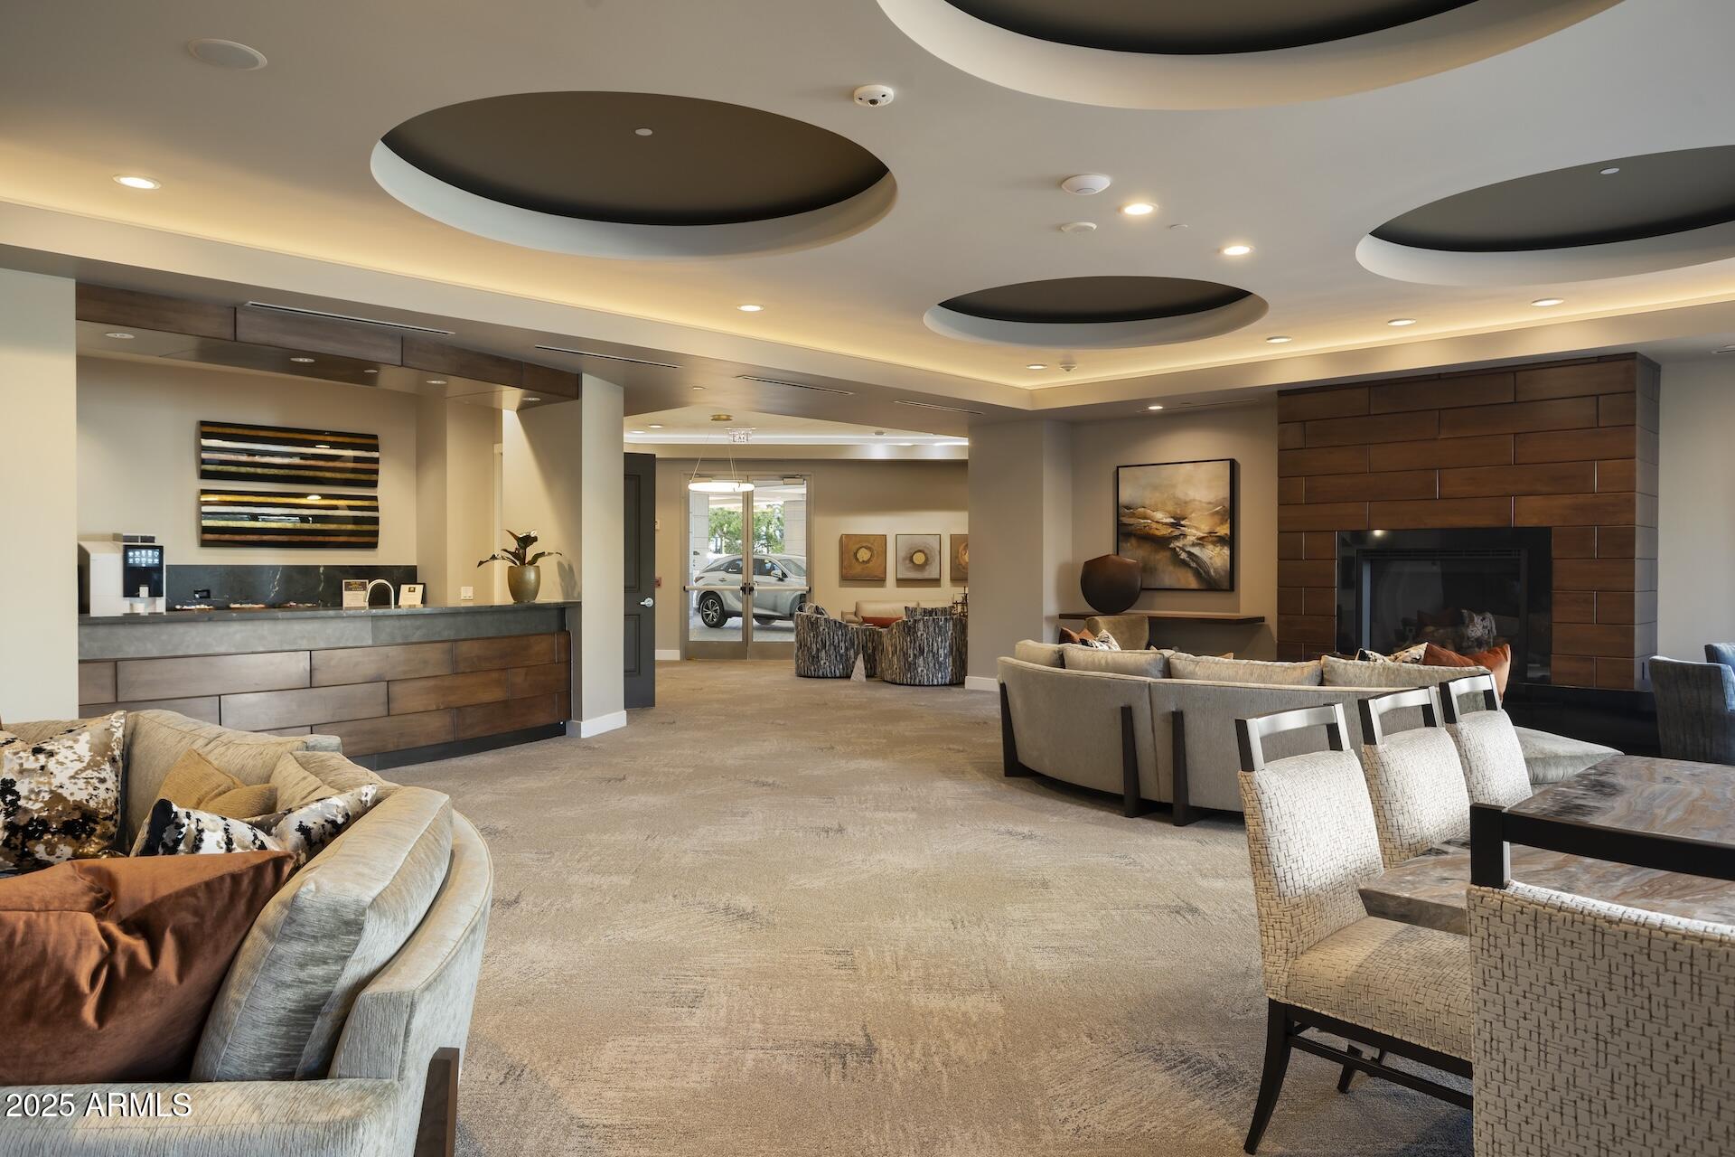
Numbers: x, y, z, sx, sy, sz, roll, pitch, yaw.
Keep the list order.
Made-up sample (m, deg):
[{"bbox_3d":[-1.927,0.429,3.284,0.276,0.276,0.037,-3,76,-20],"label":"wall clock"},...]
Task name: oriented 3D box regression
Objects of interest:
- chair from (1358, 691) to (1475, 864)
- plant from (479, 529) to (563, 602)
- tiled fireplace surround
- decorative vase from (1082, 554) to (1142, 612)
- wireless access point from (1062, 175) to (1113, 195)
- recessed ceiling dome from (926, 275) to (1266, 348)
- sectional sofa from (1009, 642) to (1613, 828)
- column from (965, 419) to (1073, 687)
[{"bbox_3d":[1.644,0.798,2.933,0.500,0.970,0.600,0,1,-45],"label":"chair"},{"bbox_3d":[-2.816,-0.094,9.366,0.680,0.600,0.580,0,1,0],"label":"plant"},{"bbox_3d":[4.677,-0.404,9.223,2.575,2.348,0.730,1,1,44],"label":"tiled fireplace surround"},{"bbox_3d":[2.376,0.053,11.293,0.609,0.569,0.500,1,1,44],"label":"decorative vase"},{"bbox_3d":[1.007,-1.796,5.323,0.225,0.045,0.225,0,1,0],"label":"wireless access point"},{"bbox_3d":[1.605,-1.950,8.178,2.363,0.210,2.363,0,1,0],"label":"recessed ceiling dome"},{"bbox_3d":[2.240,0.831,6.374,3.267,0.840,1.744,1,1,42],"label":"sectional sofa"},{"bbox_3d":[1.604,-0.207,12.224,0.975,2.803,0.500,1,1,44],"label":"column"}]

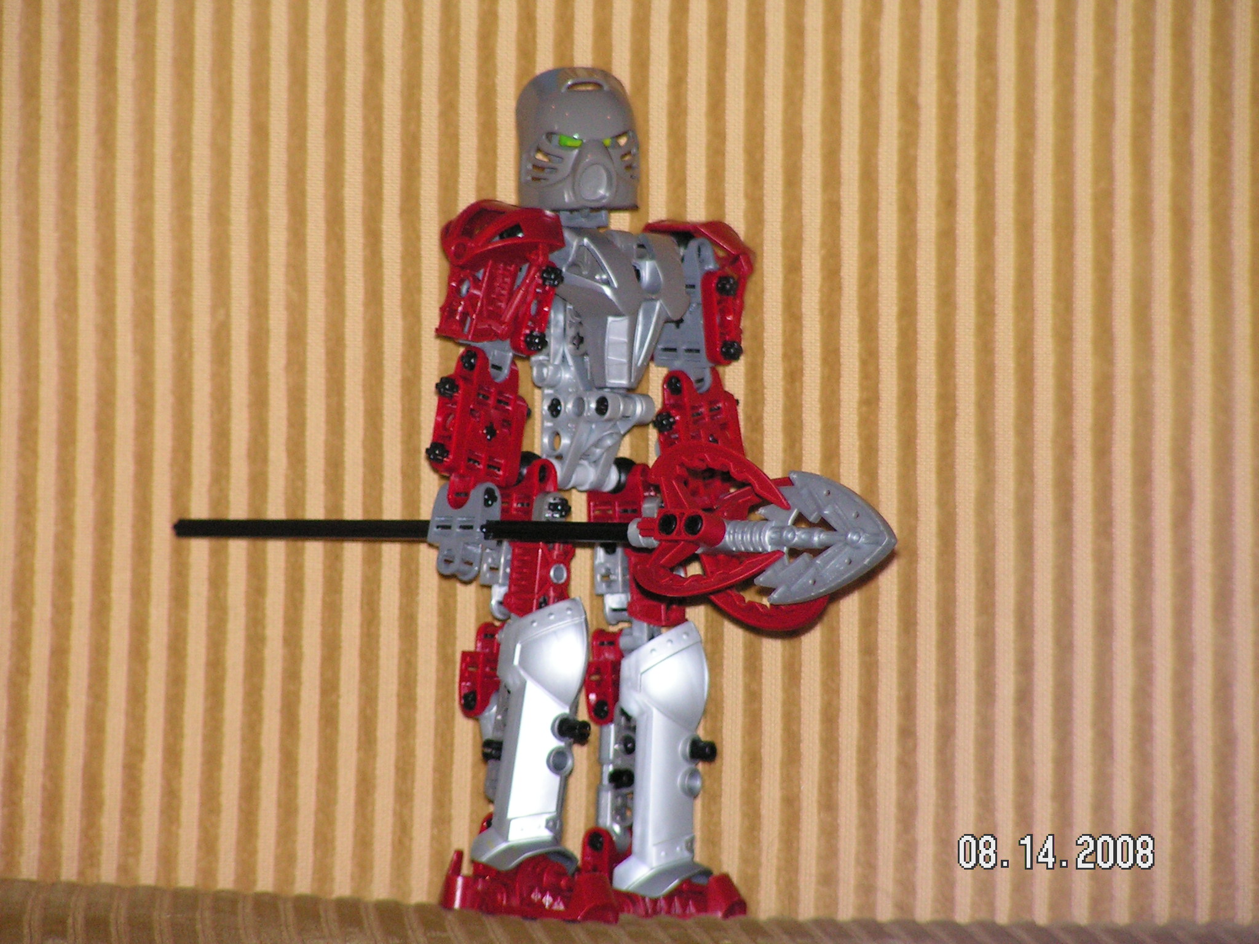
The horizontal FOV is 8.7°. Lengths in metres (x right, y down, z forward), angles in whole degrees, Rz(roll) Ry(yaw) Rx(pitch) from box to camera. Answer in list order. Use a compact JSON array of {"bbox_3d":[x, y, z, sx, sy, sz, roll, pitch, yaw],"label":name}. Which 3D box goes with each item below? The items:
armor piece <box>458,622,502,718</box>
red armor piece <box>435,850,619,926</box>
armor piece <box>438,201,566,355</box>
[{"bbox_3d":[-0.035,0.048,1.985,0.011,0.021,0.009,-5,14,-45],"label":"armor piece"},{"bbox_3d":[-0.024,0.099,1.975,0.037,0.015,0.020,7,11,31],"label":"red armor piece"},{"bbox_3d":[-0.030,-0.046,1.955,0.028,0.033,0.022,10,10,-5],"label":"armor piece"}]

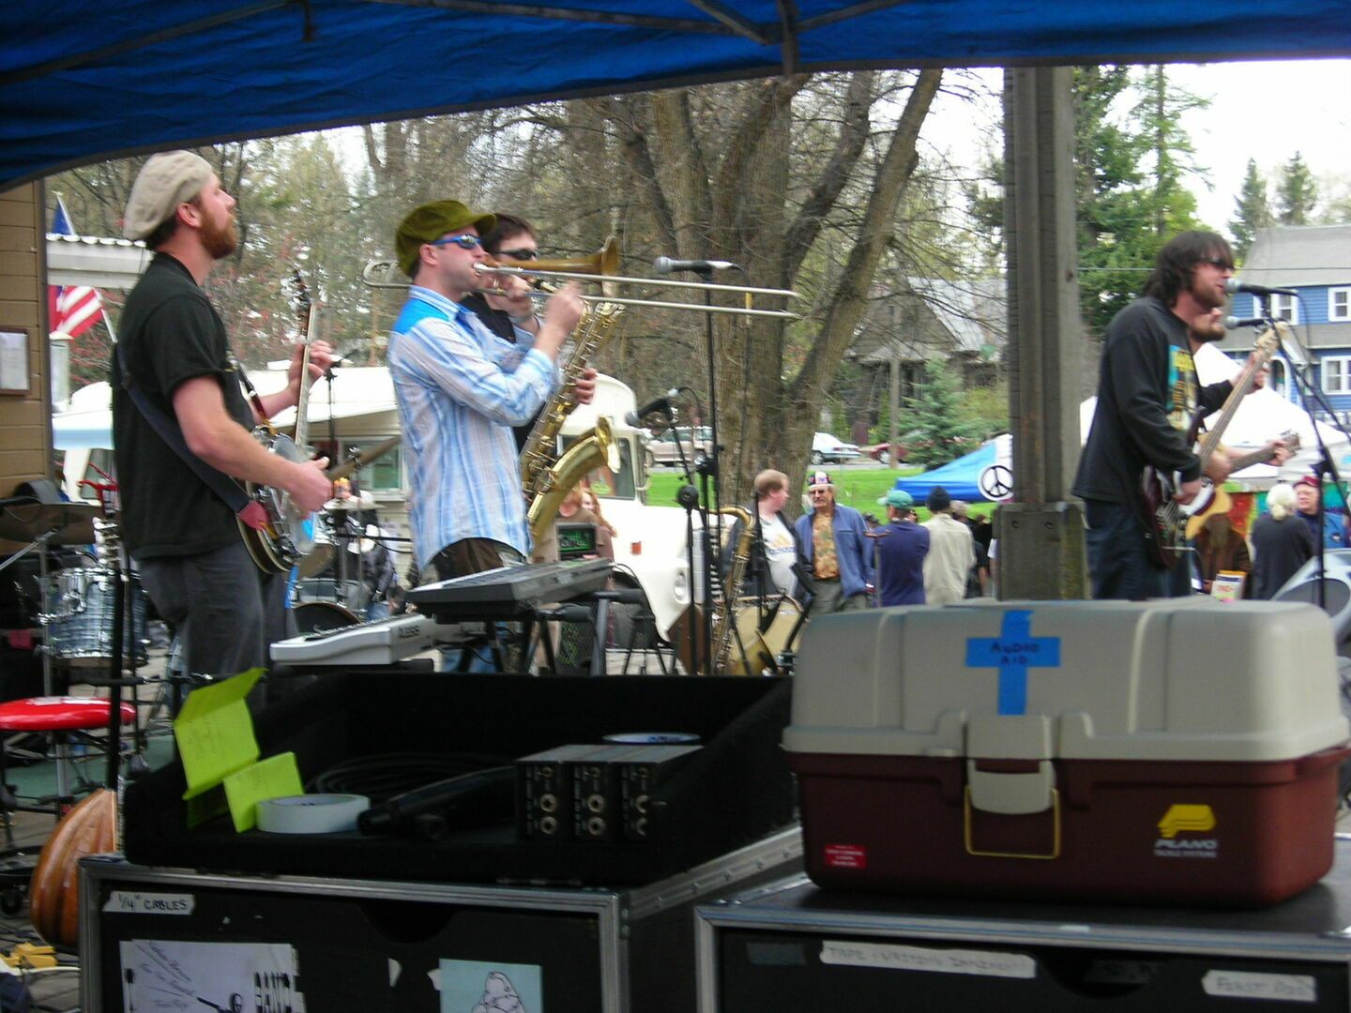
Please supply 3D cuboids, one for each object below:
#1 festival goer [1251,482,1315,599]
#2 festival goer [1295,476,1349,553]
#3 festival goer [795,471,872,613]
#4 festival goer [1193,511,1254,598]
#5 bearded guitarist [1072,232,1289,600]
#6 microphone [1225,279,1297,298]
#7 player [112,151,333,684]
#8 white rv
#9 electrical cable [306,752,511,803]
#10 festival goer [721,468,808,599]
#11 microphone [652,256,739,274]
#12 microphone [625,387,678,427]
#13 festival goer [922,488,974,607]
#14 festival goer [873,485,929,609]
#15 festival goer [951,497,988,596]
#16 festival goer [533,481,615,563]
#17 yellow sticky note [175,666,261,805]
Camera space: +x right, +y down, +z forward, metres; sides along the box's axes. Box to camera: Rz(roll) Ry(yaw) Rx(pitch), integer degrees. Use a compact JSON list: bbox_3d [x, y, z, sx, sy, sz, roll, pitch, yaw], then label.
[{"bbox_3d":[4.440,0.652,18.500,0.470,1.650,0.330,-2,0,18],"label":"festival goer"},{"bbox_3d":[4.384,0.656,17.219,0.500,1.750,0.360,-1,1,20],"label":"festival goer"},{"bbox_3d":[1.130,0.636,18.200,0.570,1.780,0.360,-2,0,9],"label":"festival goer"},{"bbox_3d":[4.000,0.745,18.500,0.440,1.420,0.320,-2,0,6],"label":"festival goer"},{"bbox_3d":[1.625,0.020,8.200,0.620,1.790,0.600,-2,0,16],"label":"bearded guitarist"},{"bbox_3d":[1.880,-0.700,8.150,0.228,0.052,0.052,7,2,9],"label":"microphone"},{"bbox_3d":[-1.061,0.075,6.070,0.500,1.830,0.580,-1,1,-3],"label":"player"},{"bbox_3d":[-2.770,0.140,26.400,7.100,3.000,2.400,-1,0,18],"label":"white rv"},{"bbox_3d":[-0.270,0.303,2.720,0.250,0.055,0.250,-2,0,0],"label":"electrical cable"},{"bbox_3d":[0.590,0.650,16.200,0.520,1.780,0.360,-2,0,-38],"label":"festival goer"},{"bbox_3d":[0.054,-0.648,6.800,0.232,0.052,0.052,-1,0,0],"label":"microphone"},{"bbox_3d":[-0.071,-0.297,7.600,0.185,0.055,0.047,-31,0,0],"label":"microphone"},{"bbox_3d":[2.326,0.706,21.520,0.490,1.780,0.340,-1,1,0],"label":"festival goer"},{"bbox_3d":[1.914,0.734,21.219,0.490,1.760,0.350,-2,1,-11],"label":"festival goer"},{"bbox_3d":[2.799,0.793,24.519,0.480,1.730,0.340,-1,1,3],"label":"festival goer"},{"bbox_3d":[-0.737,0.649,18.518,0.520,1.660,0.360,-2,1,-6],"label":"festival goer"},{"bbox_3d":[-0.446,0.224,2.480,0.080,0.122,0.050,-6,-5,8],"label":"yellow sticky note"}]

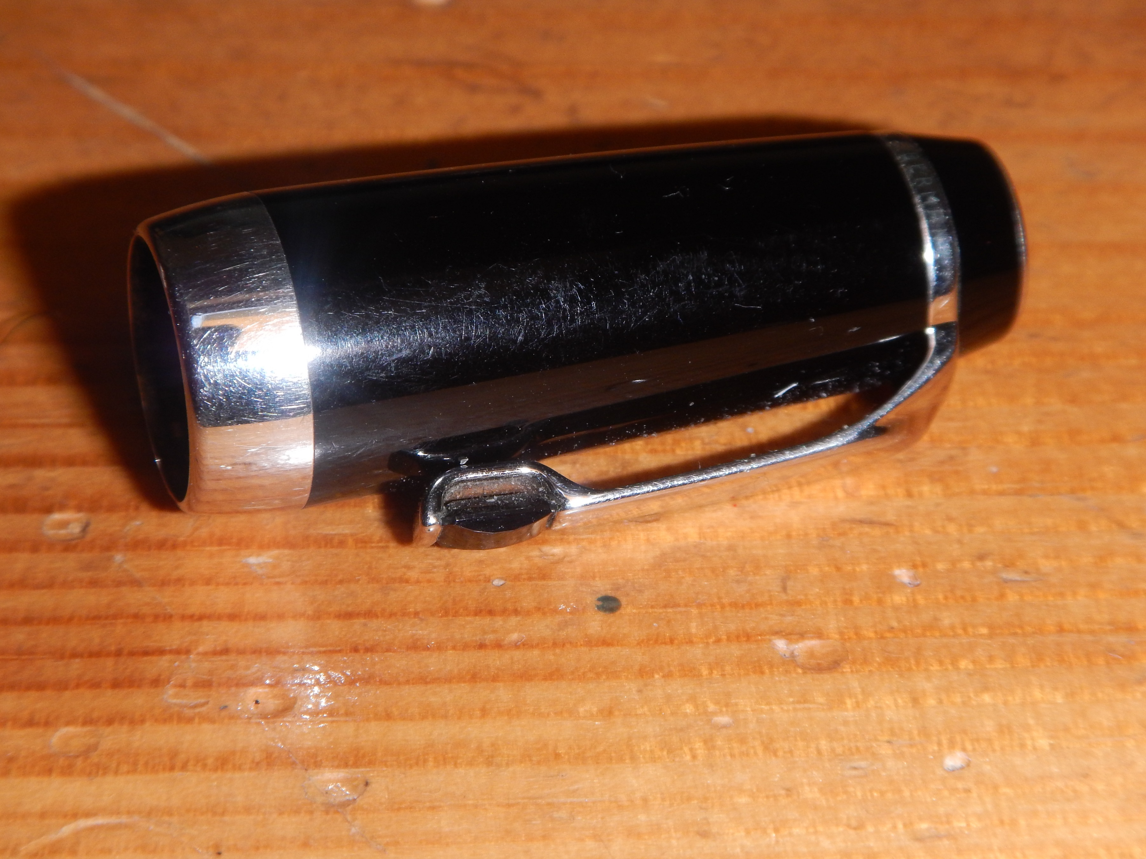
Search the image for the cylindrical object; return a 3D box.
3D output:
[{"bbox_3d":[0.001,-0.006,0.136,0.040,0.014,0.014,-9,40,-17],"label":"cylindrical object"}]

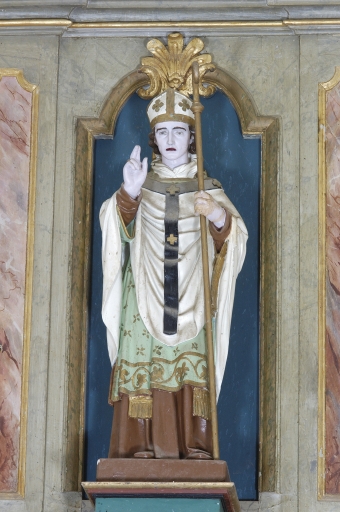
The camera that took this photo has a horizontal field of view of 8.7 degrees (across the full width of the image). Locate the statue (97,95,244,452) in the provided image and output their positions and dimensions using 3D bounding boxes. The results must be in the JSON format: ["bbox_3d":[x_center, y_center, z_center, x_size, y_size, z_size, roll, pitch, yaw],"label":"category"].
[{"bbox_3d":[0.010,0.052,6.733,0.451,1.192,0.351,0,-15,4],"label":"statue"}]

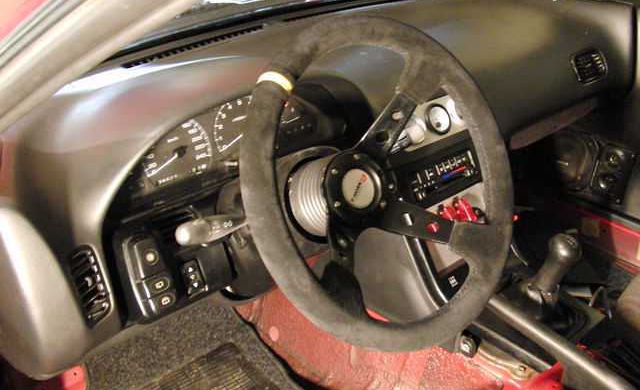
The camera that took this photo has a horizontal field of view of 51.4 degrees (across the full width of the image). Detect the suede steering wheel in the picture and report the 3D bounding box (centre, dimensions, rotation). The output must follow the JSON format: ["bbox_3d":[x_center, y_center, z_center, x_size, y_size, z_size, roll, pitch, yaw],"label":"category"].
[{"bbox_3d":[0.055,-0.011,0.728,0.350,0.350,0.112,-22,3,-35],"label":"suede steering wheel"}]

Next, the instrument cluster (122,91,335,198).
[{"bbox_3d":[-0.119,-0.081,0.914,0.335,0.113,0.065,-21,8,-35],"label":"instrument cluster"}]

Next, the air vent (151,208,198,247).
[{"bbox_3d":[-0.170,0.037,0.790,0.062,0.047,0.025,-22,21,-35],"label":"air vent"}]

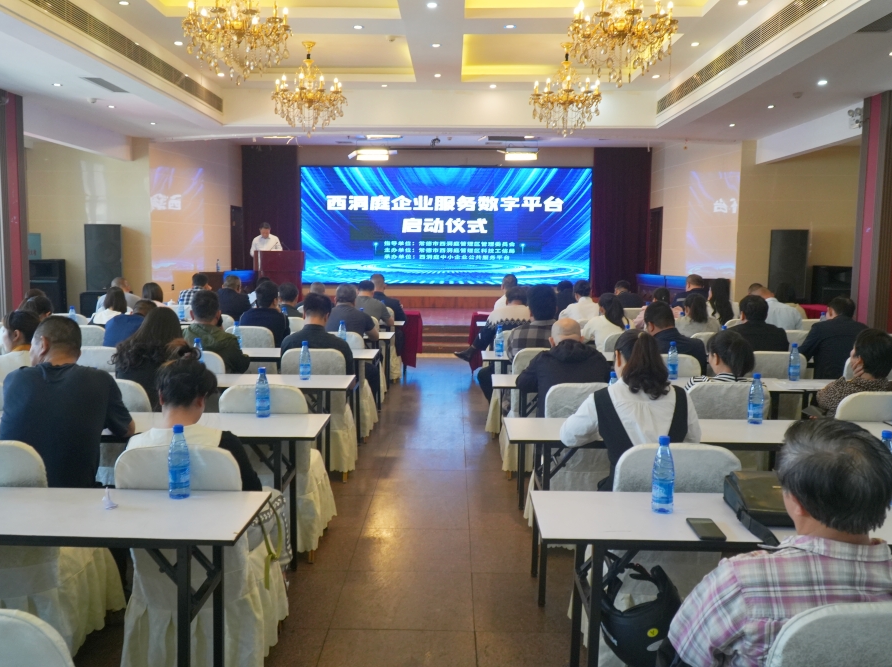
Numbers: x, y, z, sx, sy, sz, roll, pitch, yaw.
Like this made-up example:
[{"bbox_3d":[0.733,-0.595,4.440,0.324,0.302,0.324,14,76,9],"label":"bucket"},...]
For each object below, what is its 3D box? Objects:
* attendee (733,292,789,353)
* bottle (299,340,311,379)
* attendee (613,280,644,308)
[{"bbox_3d":[2.134,0.354,5.374,0.520,1.275,0.760,1,6,1],"label":"attendee"},{"bbox_3d":[-0.858,0.165,4.565,0.067,0.231,0.067,1,6,1],"label":"bottle"},{"bbox_3d":[2.061,-0.037,8.876,0.520,1.230,0.750,1,6,1],"label":"attendee"}]

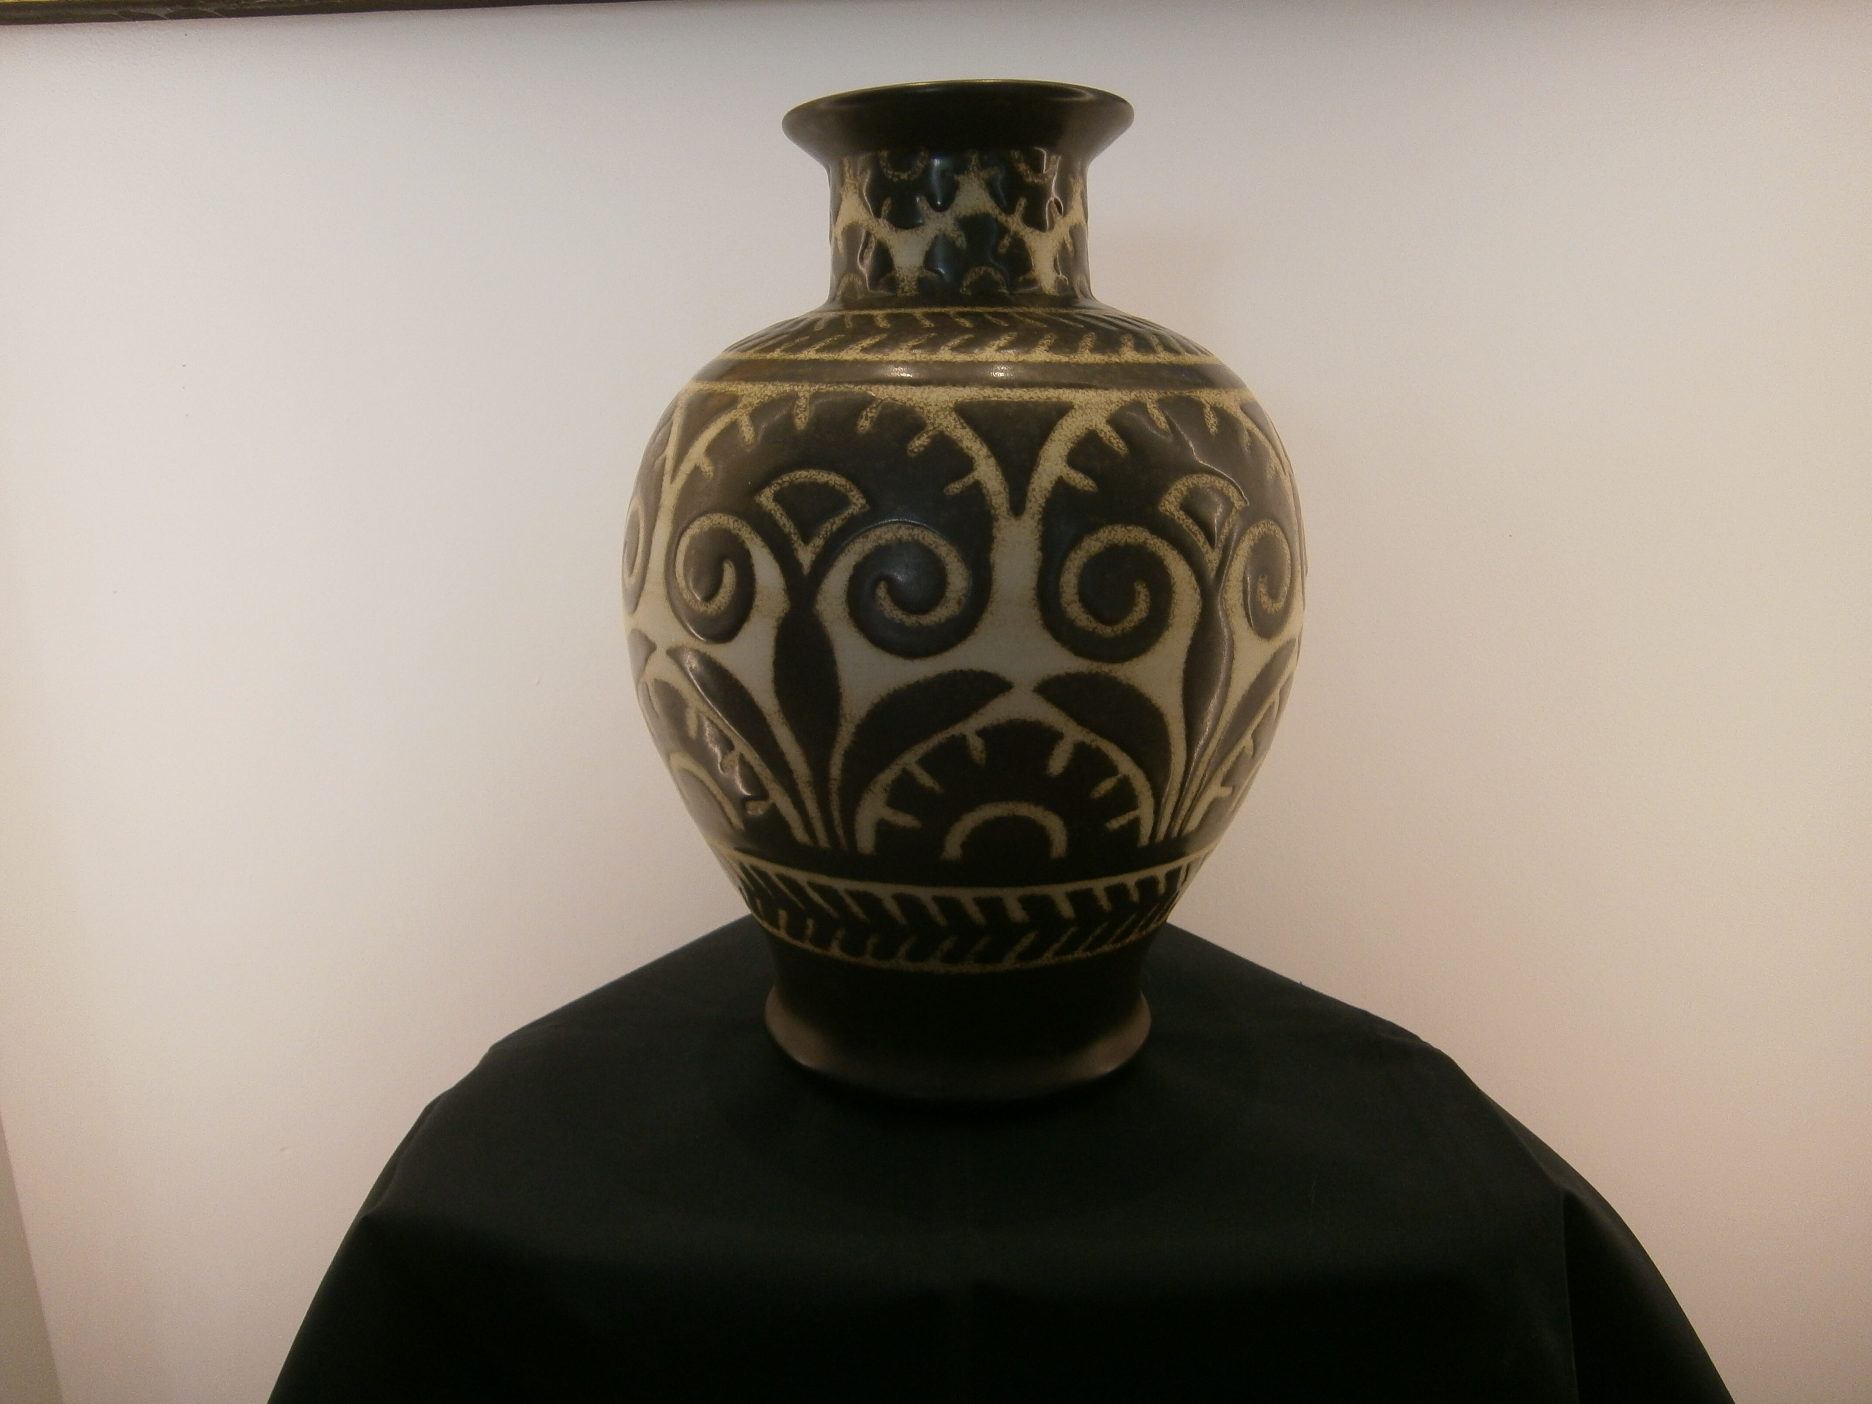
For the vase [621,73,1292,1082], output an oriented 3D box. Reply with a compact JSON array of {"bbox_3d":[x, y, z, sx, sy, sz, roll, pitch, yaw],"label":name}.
[{"bbox_3d":[0.011,-0.049,0.627,0.293,0.400,0.293,0,15,0],"label":"vase"}]

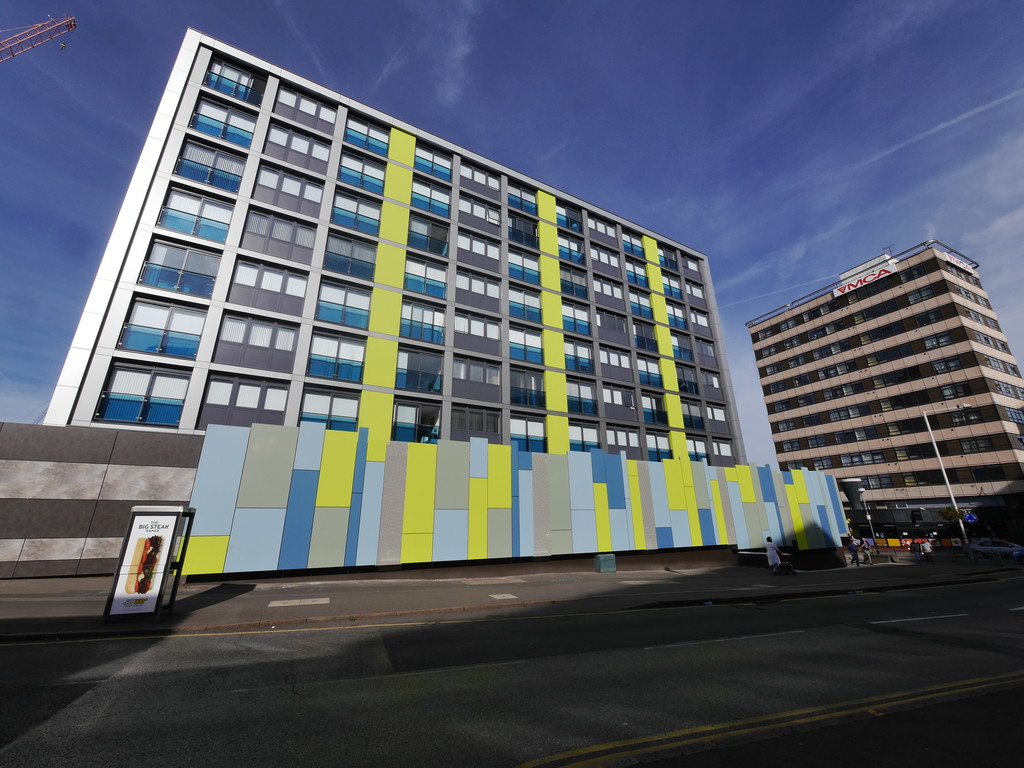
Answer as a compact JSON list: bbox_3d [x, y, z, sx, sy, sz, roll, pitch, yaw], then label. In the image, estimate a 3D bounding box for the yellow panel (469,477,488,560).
[{"bbox_3d":[-1.342,5.345,16.531,0.831,3.070,0.080,9,-21,-28],"label":"yellow panel"}]

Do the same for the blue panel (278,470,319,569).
[{"bbox_3d":[-7.291,4.612,14.256,0.847,3.220,0.080,9,-22,-27],"label":"blue panel"}]

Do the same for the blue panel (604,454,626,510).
[{"bbox_3d":[5.413,5.104,21.724,1.160,2.780,0.050,10,-22,-27],"label":"blue panel"}]

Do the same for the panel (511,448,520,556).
[{"bbox_3d":[0.147,4.897,17.769,0.365,4.703,0.080,9,-21,-28],"label":"panel"}]

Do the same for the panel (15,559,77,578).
[{"bbox_3d":[-12.466,4.954,11.134,1.212,0.390,0.080,9,-22,-27],"label":"panel"}]

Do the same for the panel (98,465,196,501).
[{"bbox_3d":[-11.021,3.037,12.649,2.150,1.029,0.080,9,-22,-27],"label":"panel"}]

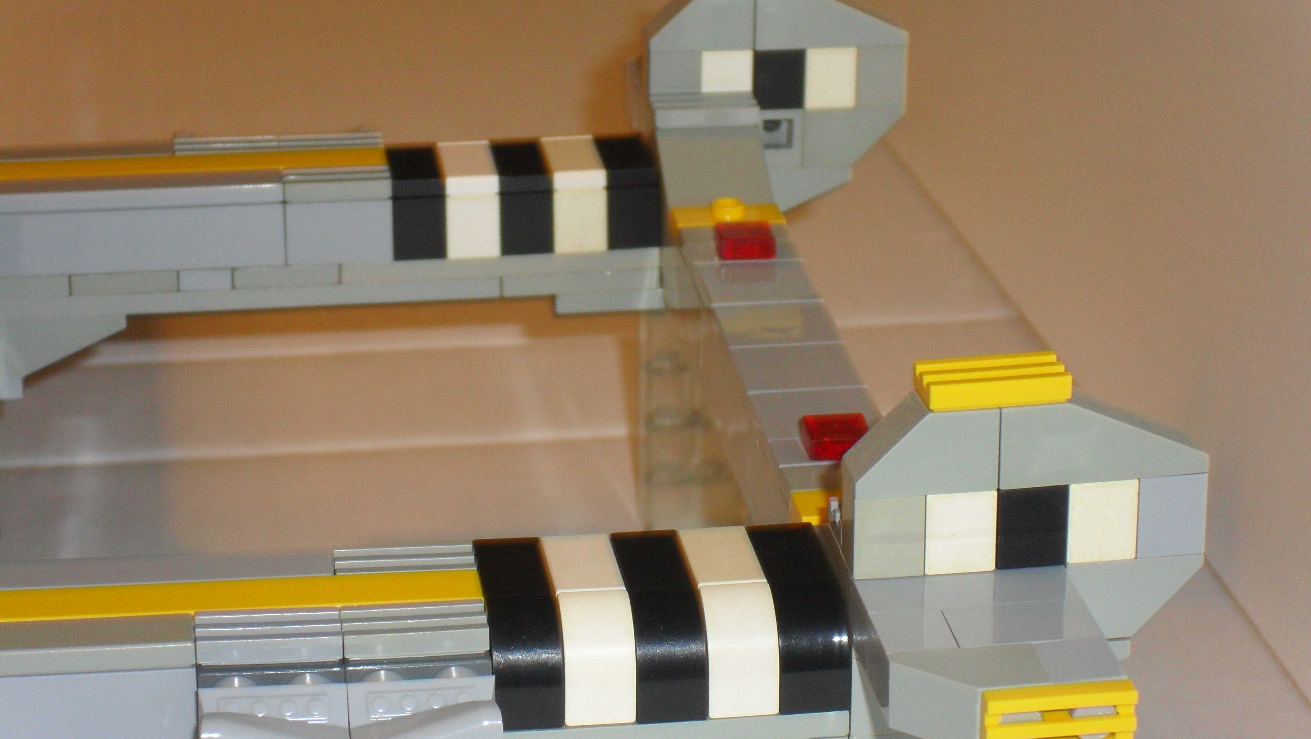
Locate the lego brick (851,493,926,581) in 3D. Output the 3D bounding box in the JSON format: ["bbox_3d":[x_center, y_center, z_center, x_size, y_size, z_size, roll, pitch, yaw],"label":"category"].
[{"bbox_3d":[0.026,0.017,0.444,0.008,0.010,0.008,-4,21,-7],"label":"lego brick"}]

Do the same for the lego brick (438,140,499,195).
[{"bbox_3d":[-0.028,-0.030,0.596,0.008,0.003,0.016,-3,22,-7],"label":"lego brick"}]

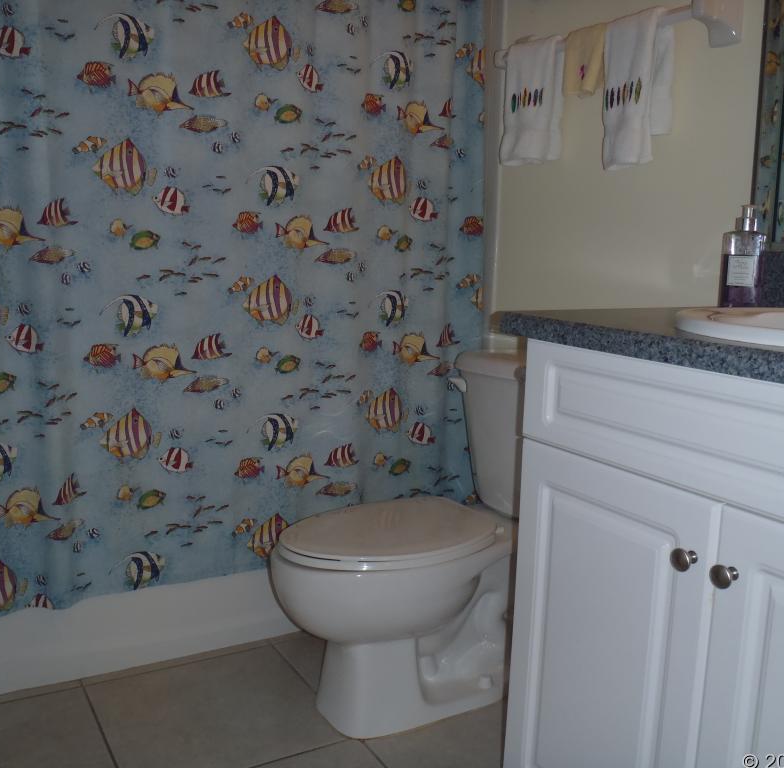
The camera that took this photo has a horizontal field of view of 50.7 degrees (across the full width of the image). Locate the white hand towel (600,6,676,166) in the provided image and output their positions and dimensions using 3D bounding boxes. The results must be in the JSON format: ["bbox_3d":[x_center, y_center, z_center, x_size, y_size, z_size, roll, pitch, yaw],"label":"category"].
[{"bbox_3d":[0.491,-0.587,1.671,0.066,0.290,0.154,-4,11,-30],"label":"white hand towel"}]

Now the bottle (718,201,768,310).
[{"bbox_3d":[0.593,-0.210,1.399,0.060,0.178,0.064,7,11,31],"label":"bottle"}]

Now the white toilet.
[{"bbox_3d":[0.096,0.325,1.775,0.739,0.725,0.432,-4,11,-30],"label":"white toilet"}]

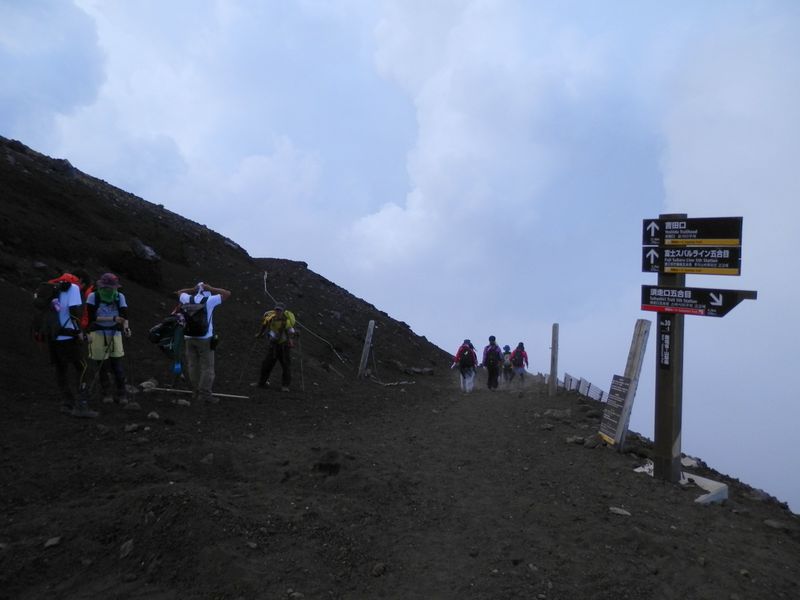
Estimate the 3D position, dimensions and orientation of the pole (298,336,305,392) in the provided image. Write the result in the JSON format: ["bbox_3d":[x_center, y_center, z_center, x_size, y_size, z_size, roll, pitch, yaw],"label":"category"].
[{"bbox_3d":[-1.790,1.172,10.500,0.050,1.070,0.050,-5,5,0],"label":"pole"}]

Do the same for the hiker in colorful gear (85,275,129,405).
[{"bbox_3d":[-3.639,0.480,7.200,0.530,1.620,0.420,-5,7,-25],"label":"hiker in colorful gear"}]

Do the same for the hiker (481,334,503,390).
[{"bbox_3d":[2.818,1.919,17.600,0.600,1.650,0.480,-2,6,3],"label":"hiker"}]

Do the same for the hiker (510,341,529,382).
[{"bbox_3d":[4.633,2.442,22.400,0.640,1.600,0.500,-1,6,6],"label":"hiker"}]

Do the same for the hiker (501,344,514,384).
[{"bbox_3d":[4.344,2.583,23.500,0.520,1.550,0.460,-1,6,6],"label":"hiker"}]

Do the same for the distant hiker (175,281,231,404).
[{"bbox_3d":[-2.570,0.552,7.500,0.660,1.580,0.450,-1,6,13],"label":"distant hiker"}]

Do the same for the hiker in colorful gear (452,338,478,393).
[{"bbox_3d":[1.927,1.942,17.000,0.680,1.600,0.520,-1,6,5],"label":"hiker in colorful gear"}]

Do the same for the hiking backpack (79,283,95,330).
[{"bbox_3d":[-4.110,0.099,7.600,0.330,0.600,0.280,-2,6,-3],"label":"hiking backpack"}]

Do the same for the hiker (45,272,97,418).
[{"bbox_3d":[-3.849,0.531,6.750,0.520,1.680,0.480,-2,6,-3],"label":"hiker"}]

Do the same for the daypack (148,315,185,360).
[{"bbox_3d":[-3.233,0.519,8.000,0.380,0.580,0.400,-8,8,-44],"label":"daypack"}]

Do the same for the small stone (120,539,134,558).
[{"bbox_3d":[-1.603,1.464,3.400,0.080,0.085,0.080,-1,6,0],"label":"small stone"}]

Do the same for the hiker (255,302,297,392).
[{"bbox_3d":[-2.133,0.814,9.900,0.650,1.500,0.520,-3,6,-6],"label":"hiker"}]

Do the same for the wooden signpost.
[{"bbox_3d":[2.313,0.409,4.489,0.190,2.140,0.832,-8,9,-42],"label":"wooden signpost"}]

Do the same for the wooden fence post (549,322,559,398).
[{"bbox_3d":[3.061,1.184,11.500,0.135,1.450,0.135,2,6,0],"label":"wooden fence post"}]

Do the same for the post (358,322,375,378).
[{"bbox_3d":[-0.823,1.229,14.200,0.150,1.480,0.150,11,5,0],"label":"post"}]

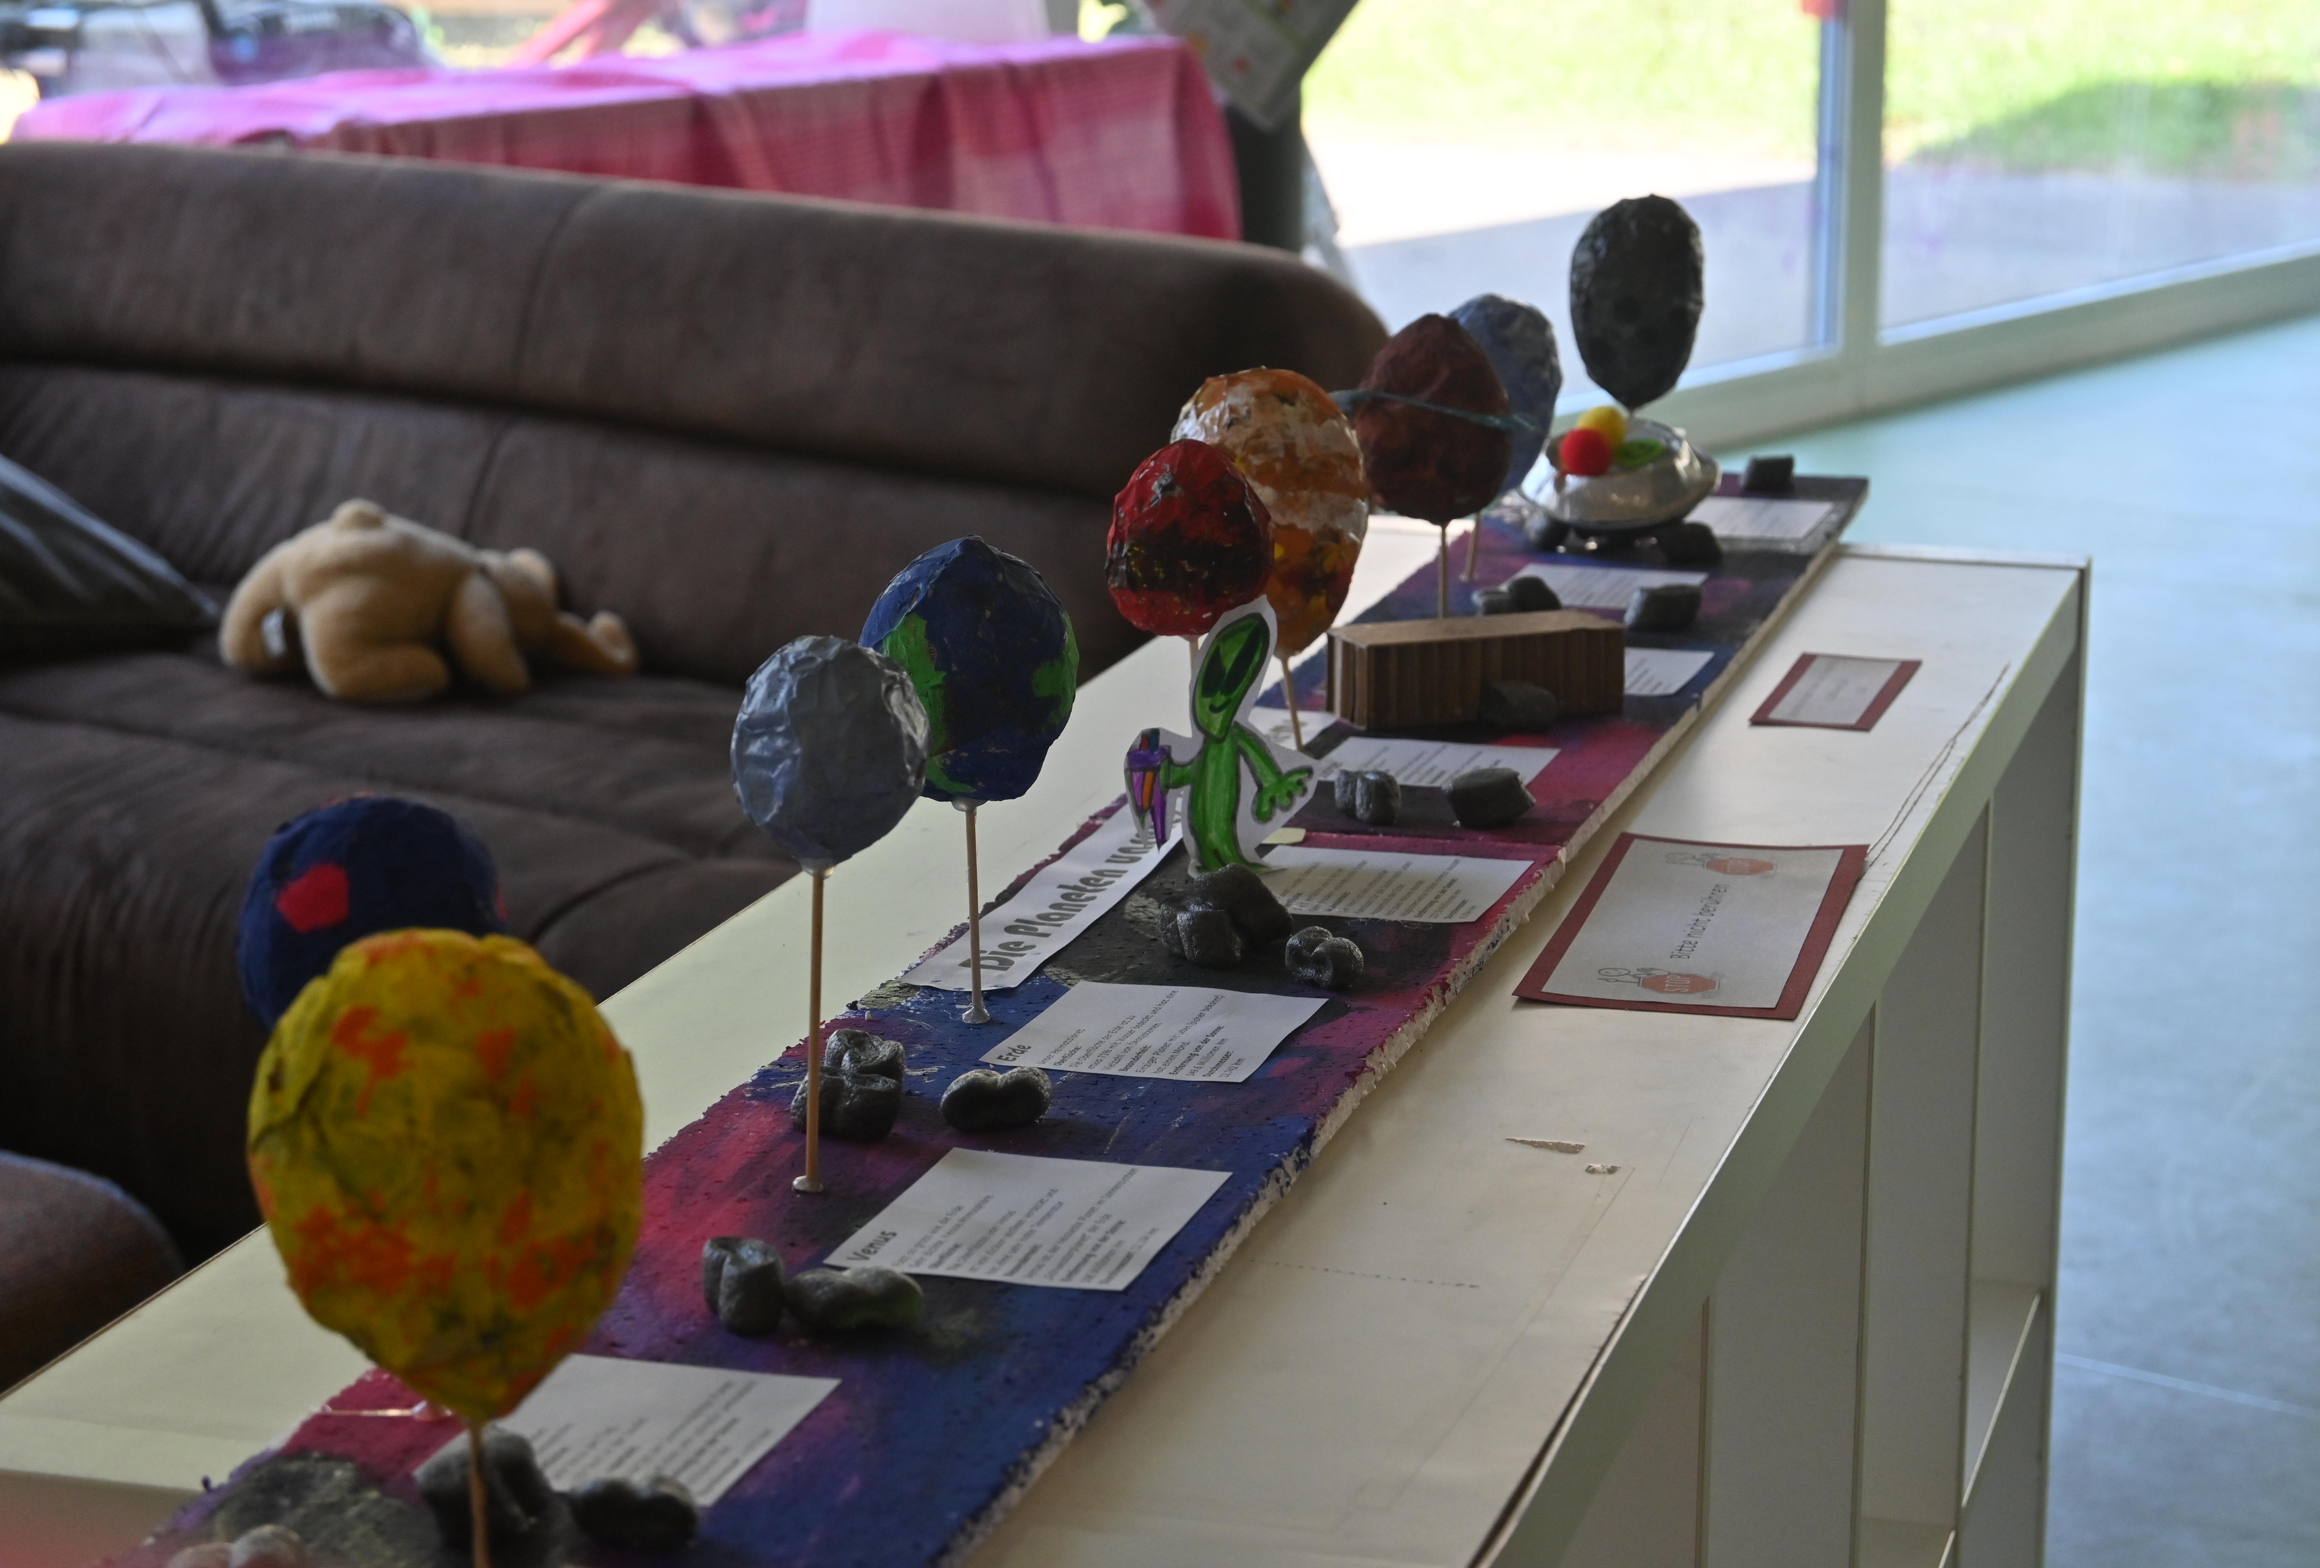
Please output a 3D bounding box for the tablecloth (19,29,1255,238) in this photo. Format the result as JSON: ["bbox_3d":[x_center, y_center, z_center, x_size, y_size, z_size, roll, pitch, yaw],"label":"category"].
[{"bbox_3d":[-0.594,-0.562,5.605,0.570,0.500,1.440,10,16,36],"label":"tablecloth"}]

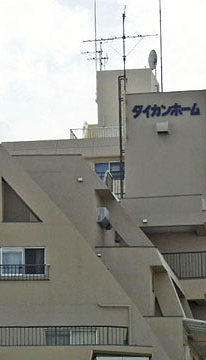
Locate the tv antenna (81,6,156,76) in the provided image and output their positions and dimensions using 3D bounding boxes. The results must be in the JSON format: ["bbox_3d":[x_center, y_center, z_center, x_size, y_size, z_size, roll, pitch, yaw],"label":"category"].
[{"bbox_3d":[0.680,-5.667,78.300,3.100,2.850,1.000,-5,-12,18],"label":"tv antenna"}]

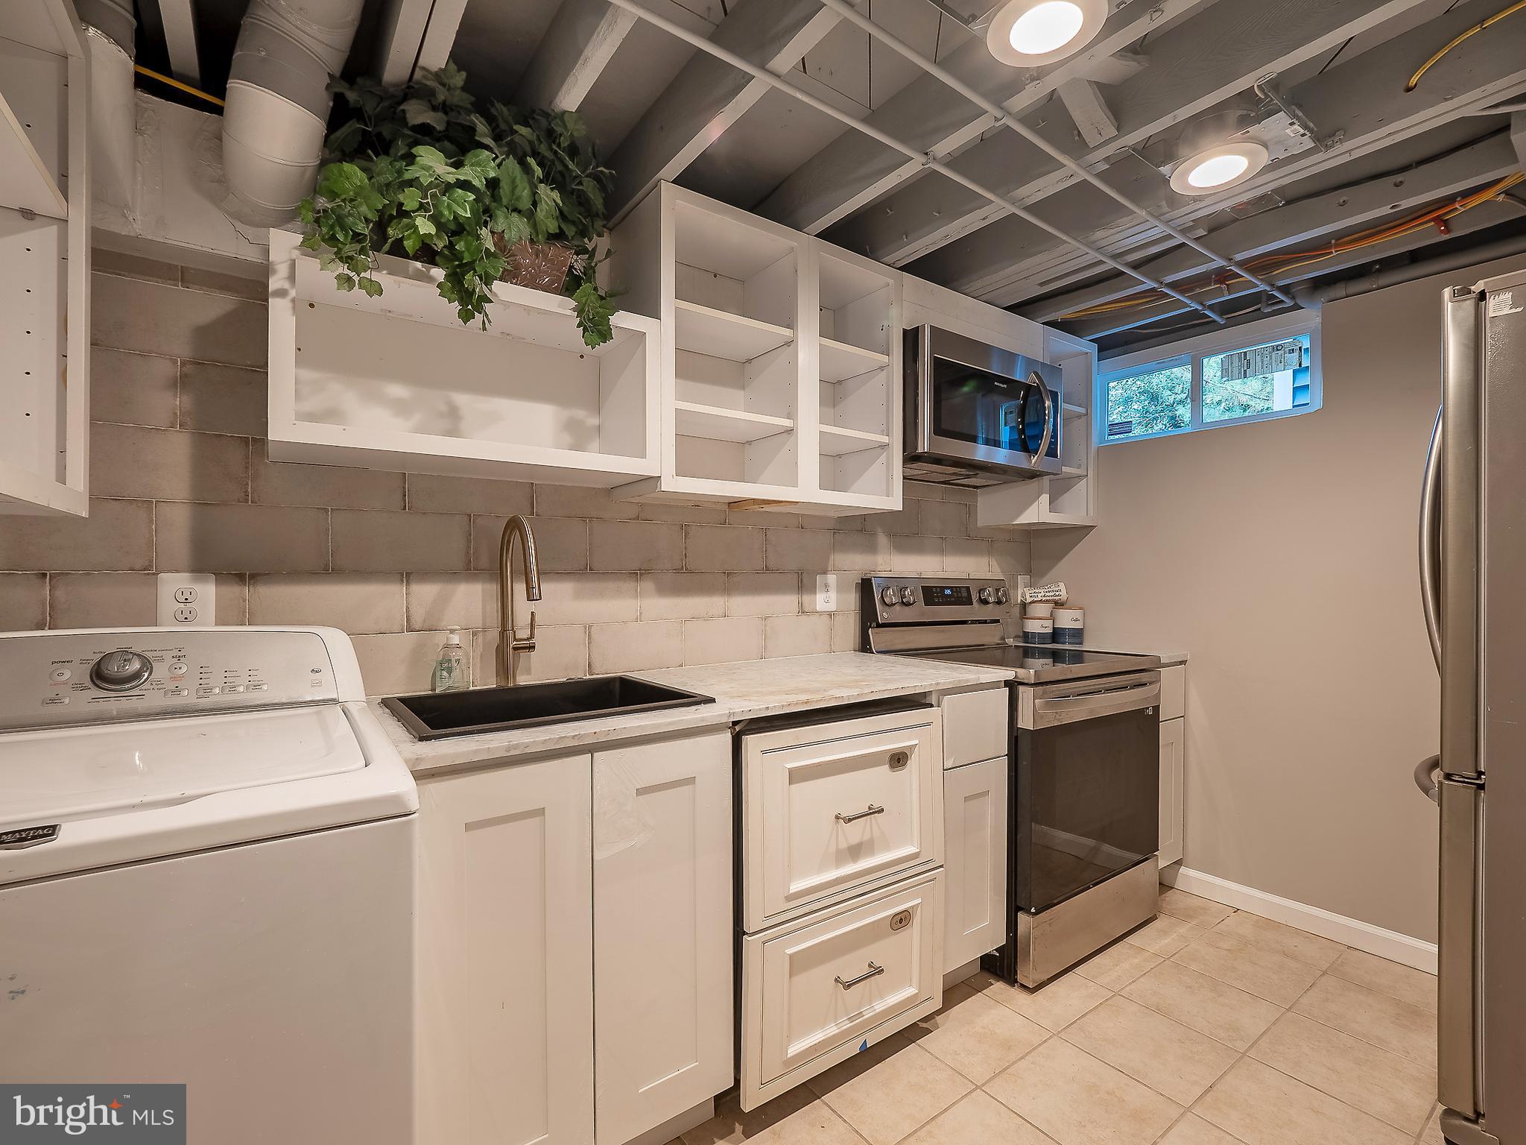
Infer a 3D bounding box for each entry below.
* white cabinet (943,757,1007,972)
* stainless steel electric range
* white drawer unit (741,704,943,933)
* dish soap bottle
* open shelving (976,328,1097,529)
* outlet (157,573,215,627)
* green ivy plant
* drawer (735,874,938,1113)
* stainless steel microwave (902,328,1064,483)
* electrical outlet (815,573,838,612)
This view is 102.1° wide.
[{"bbox_3d":[0.432,0.788,1.931,0.270,0.535,0.571,1,0,-33],"label":"white cabinet"},{"bbox_3d":[0.937,0.632,2.303,0.785,1.215,0.683,1,0,-33],"label":"stainless steel electric range"},{"bbox_3d":[0.054,0.535,1.639,0.585,0.398,0.571,1,0,-33],"label":"white drawer unit"},{"bbox_3d":[-0.759,0.210,1.502,0.079,0.159,0.049,0,0,-33],"label":"dish soap bottle"},{"bbox_3d":[1.168,-0.573,2.656,0.400,0.766,0.326,0,0,-33],"label":"open shelving"},{"bbox_3d":[-1.185,0.069,1.267,0.088,0.132,0.009,0,0,-33],"label":"outlet"},{"bbox_3d":[-0.666,-0.809,1.431,0.653,0.530,0.347,1,0,-33],"label":"green ivy plant"},{"bbox_3d":[0.055,0.913,1.638,0.587,0.354,0.571,1,0,-33],"label":"drawer"},{"bbox_3d":[0.746,-0.582,2.321,0.755,0.412,0.420,0,0,-33],"label":"stainless steel microwave"},{"bbox_3d":[0.231,0.073,2.224,0.088,0.132,0.009,0,0,-33],"label":"electrical outlet"}]

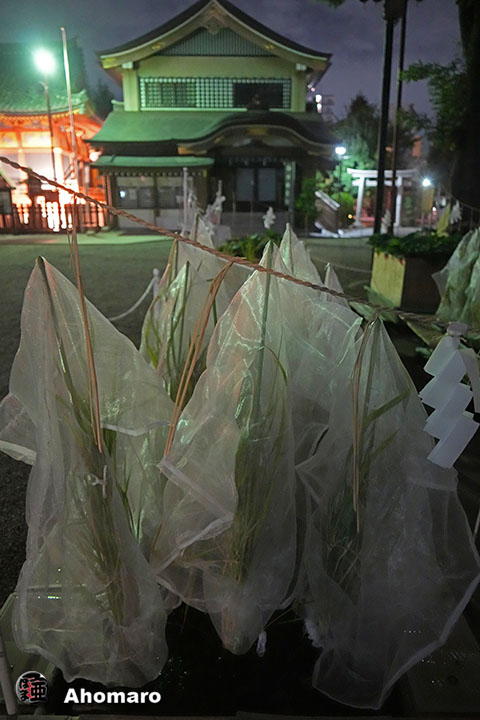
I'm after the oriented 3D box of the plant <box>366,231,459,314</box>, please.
[{"bbox_3d":[2.720,-1.362,7.239,1.000,1.030,1.200,0,18,0],"label":"plant"}]

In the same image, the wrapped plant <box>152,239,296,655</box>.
[{"bbox_3d":[-0.045,0.275,1.144,0.360,1.080,0.330,0,18,0],"label":"wrapped plant"}]

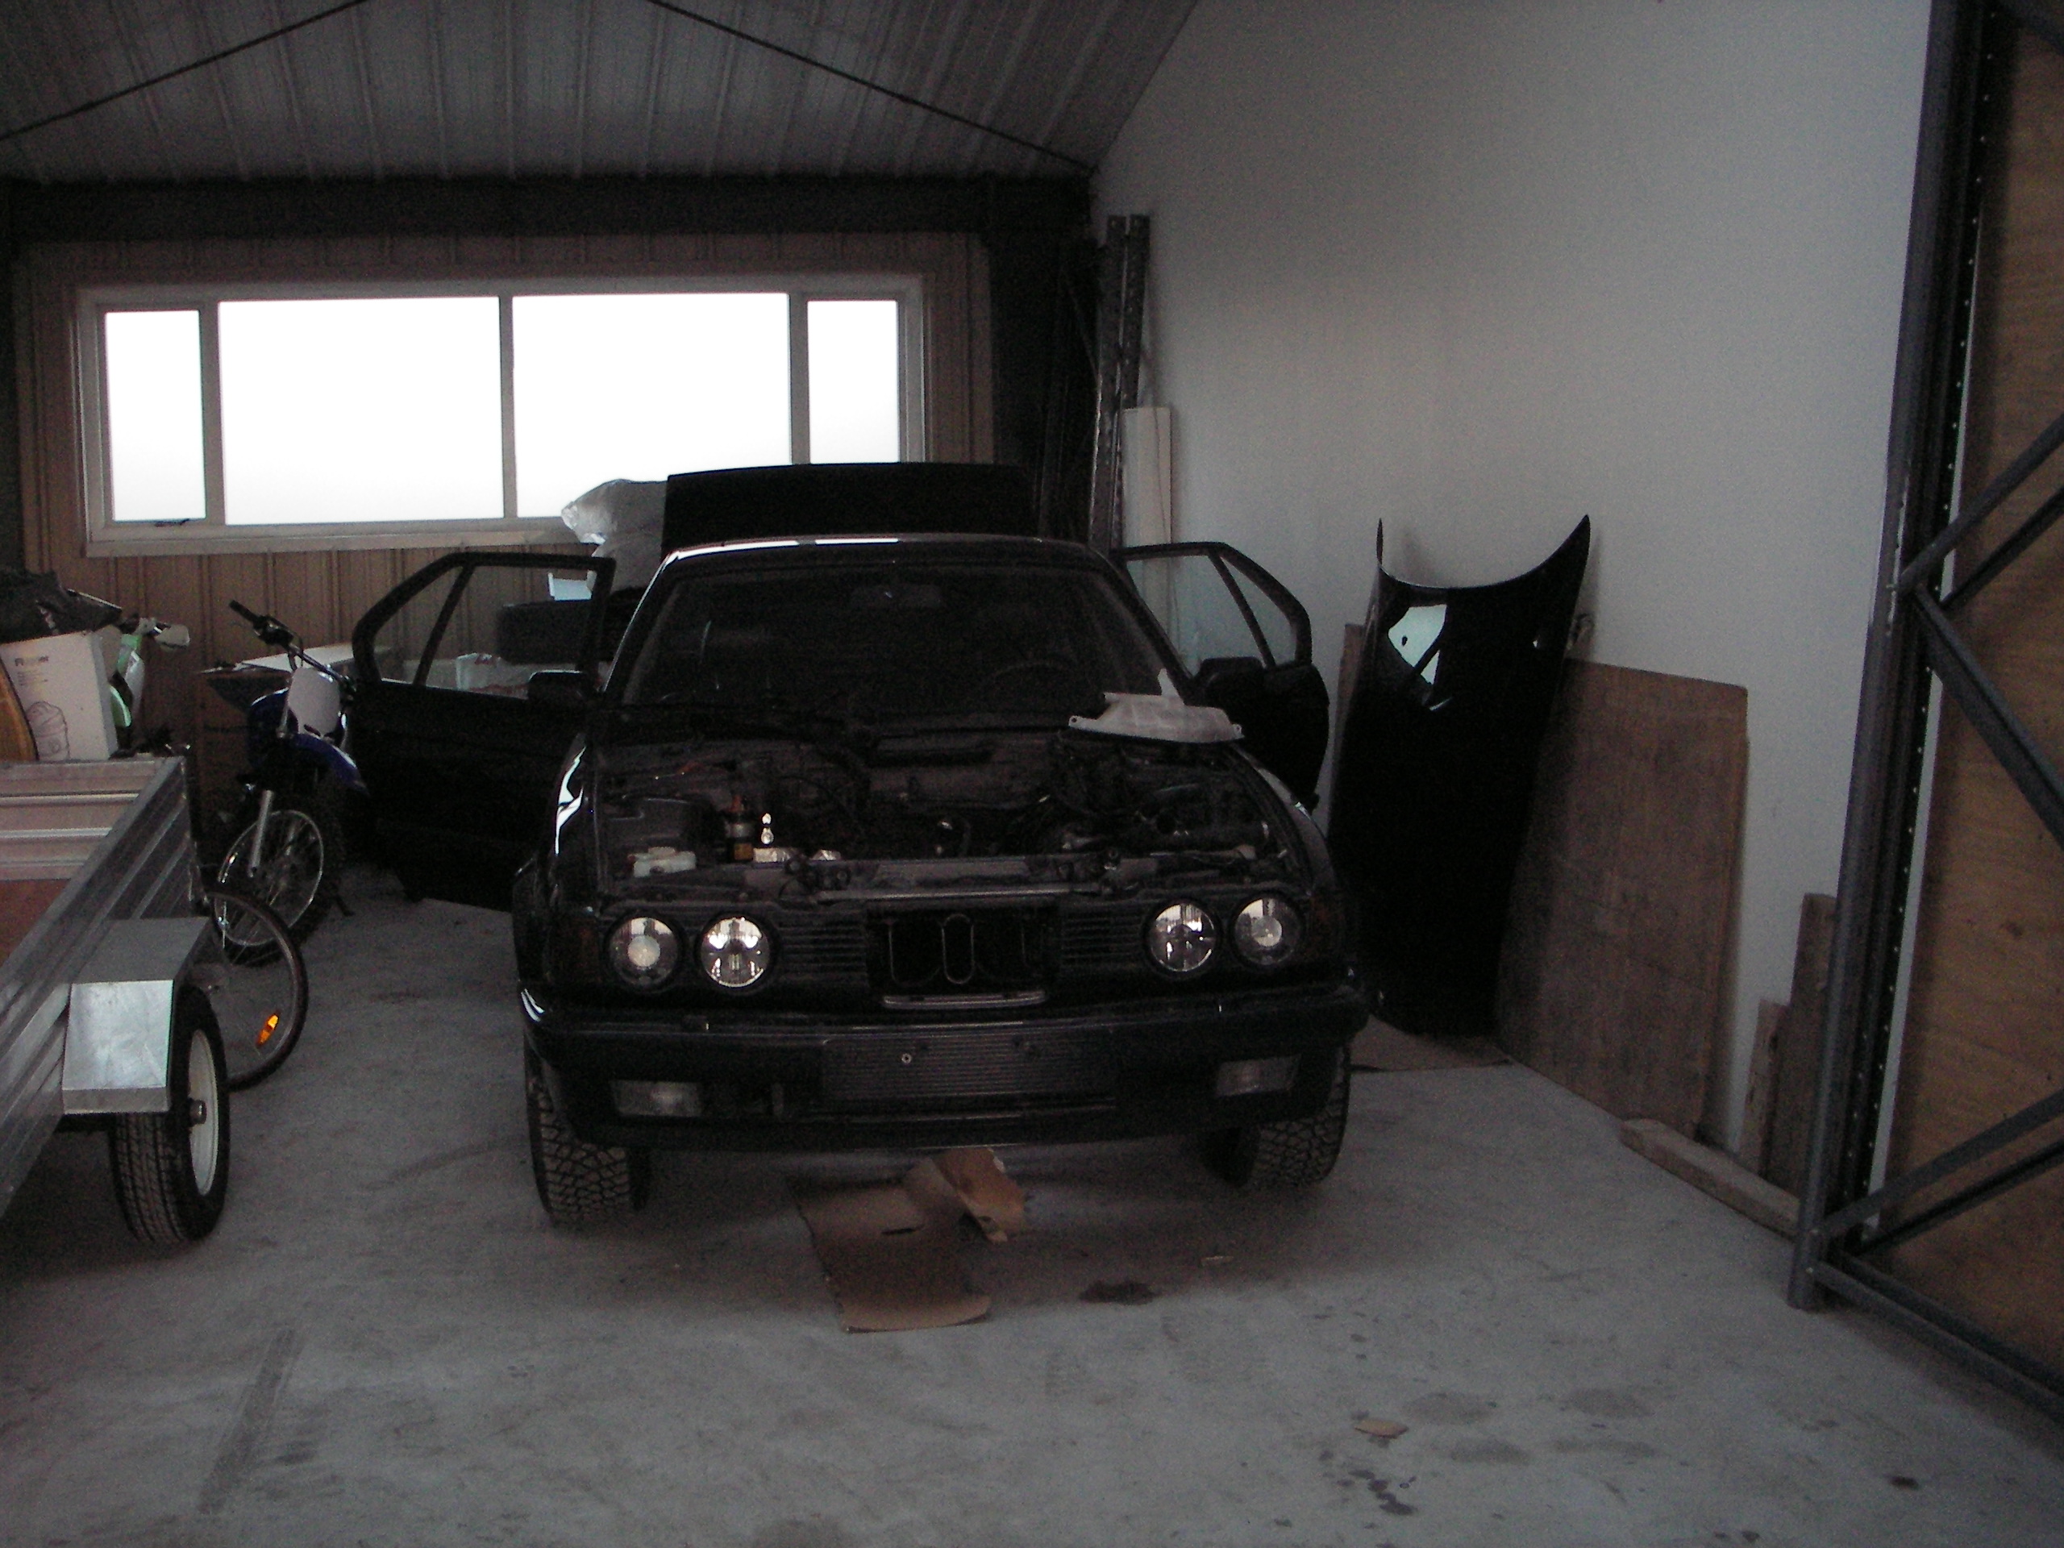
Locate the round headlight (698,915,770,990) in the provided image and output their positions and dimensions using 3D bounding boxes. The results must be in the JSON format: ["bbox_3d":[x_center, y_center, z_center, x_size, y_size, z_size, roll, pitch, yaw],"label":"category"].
[{"bbox_3d":[-0.545,0.324,4.184,0.136,0.136,0.090,-2,7,-7],"label":"round headlight"}]

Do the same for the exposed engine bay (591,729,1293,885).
[{"bbox_3d":[-0.223,0.163,4.971,1.420,0.400,1.150,-2,7,-7],"label":"exposed engine bay"}]

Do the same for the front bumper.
[{"bbox_3d":[-0.140,0.544,4.428,1.730,0.280,0.460,-2,7,-7],"label":"front bumper"}]

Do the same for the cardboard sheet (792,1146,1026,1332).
[{"bbox_3d":[-0.252,0.917,4.740,0.420,0.090,1.120,-2,7,-12],"label":"cardboard sheet"}]

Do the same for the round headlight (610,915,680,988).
[{"bbox_3d":[-0.723,0.331,4.233,0.145,0.145,0.080,-2,7,-7],"label":"round headlight"}]

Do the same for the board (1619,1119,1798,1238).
[{"bbox_3d":[1.518,0.887,4.938,0.105,0.042,0.820,-2,7,-12],"label":"board"}]

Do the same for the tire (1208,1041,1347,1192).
[{"bbox_3d":[0.532,0.597,5.041,0.226,0.640,0.640,-2,7,-7],"label":"tire"}]

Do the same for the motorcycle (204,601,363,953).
[{"bbox_3d":[-2.814,-0.009,8.371,0.800,1.200,2.000,-4,8,-22],"label":"motorcycle"}]

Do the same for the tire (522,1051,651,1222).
[{"bbox_3d":[-0.942,0.636,4.859,0.226,0.640,0.640,-2,7,-7],"label":"tire"}]

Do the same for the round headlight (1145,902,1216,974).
[{"bbox_3d":[0.289,0.316,4.367,0.145,0.145,0.080,-2,7,-7],"label":"round headlight"}]

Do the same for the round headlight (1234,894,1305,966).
[{"bbox_3d":[0.445,0.294,4.334,0.136,0.136,0.090,-2,7,-7],"label":"round headlight"}]

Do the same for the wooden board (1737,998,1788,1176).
[{"bbox_3d":[1.618,0.717,5.012,0.040,0.432,0.080,4,6,-13],"label":"wooden board"}]

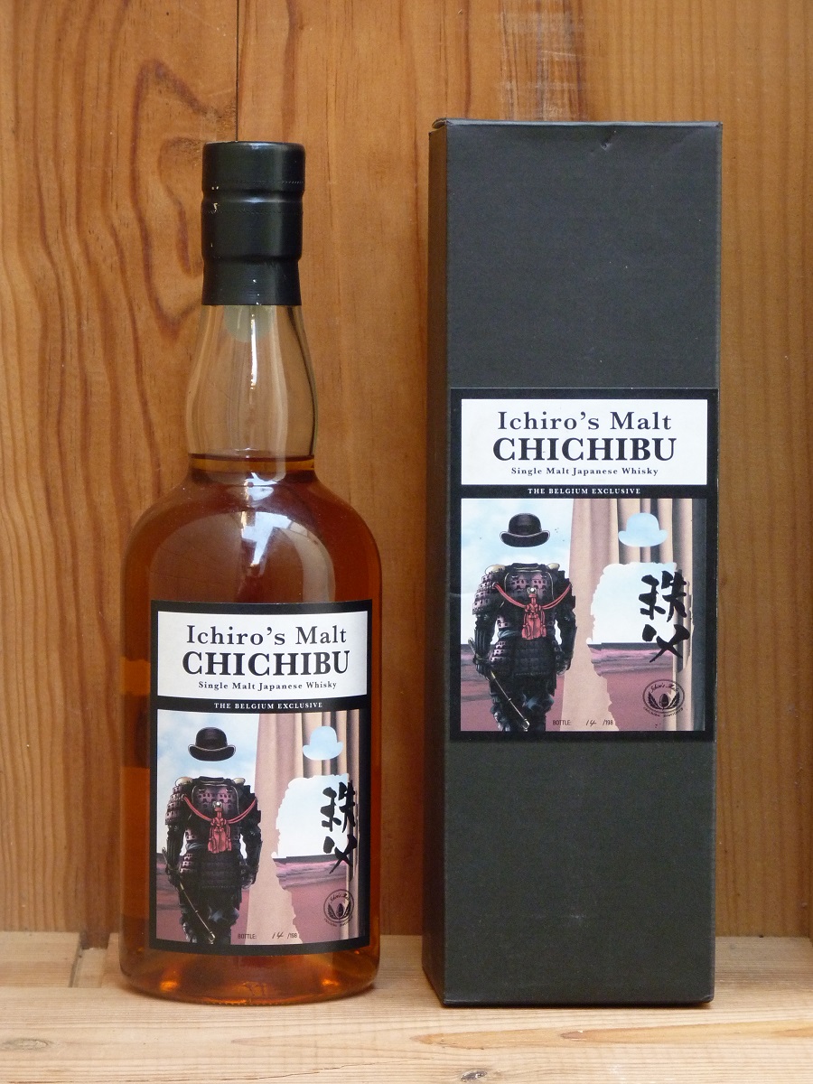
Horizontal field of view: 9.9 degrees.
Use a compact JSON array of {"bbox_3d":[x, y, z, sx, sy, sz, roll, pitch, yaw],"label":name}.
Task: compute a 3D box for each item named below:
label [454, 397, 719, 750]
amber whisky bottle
[{"bbox_3d":[0.056,0.007,1.488,0.085,0.112,0.001,0,4,-4],"label":"label"},{"bbox_3d":[-0.050,0.008,1.526,0.085,0.275,0.085,0,4,0],"label":"amber whisky bottle"}]

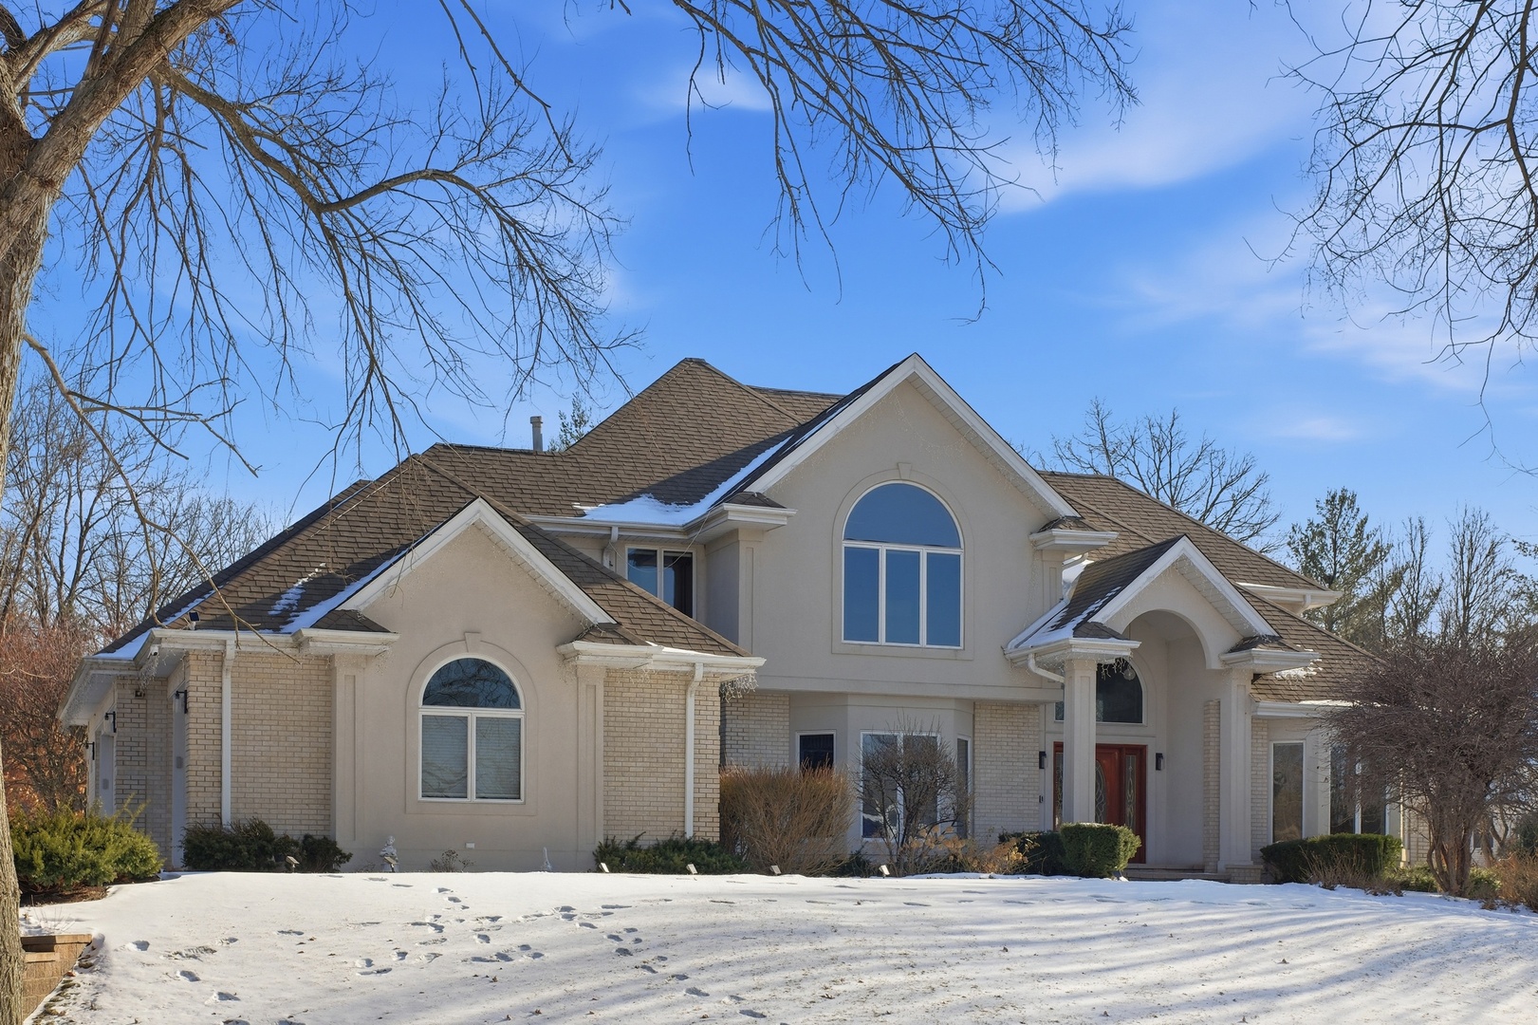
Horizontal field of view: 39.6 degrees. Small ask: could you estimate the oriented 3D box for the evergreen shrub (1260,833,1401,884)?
[{"bbox_3d":[9.270,5.740,35.200,2.150,0.880,1.150,2,-5,-20],"label":"evergreen shrub"}]

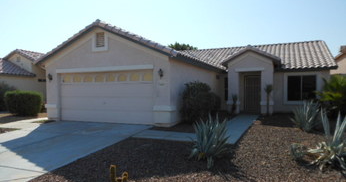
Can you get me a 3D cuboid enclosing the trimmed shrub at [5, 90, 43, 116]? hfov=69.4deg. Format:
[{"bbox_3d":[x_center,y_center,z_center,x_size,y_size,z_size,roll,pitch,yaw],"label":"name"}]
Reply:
[{"bbox_3d":[-7.831,0.609,13.100,1.600,1.270,1.350,0,0,24],"label":"trimmed shrub"}]

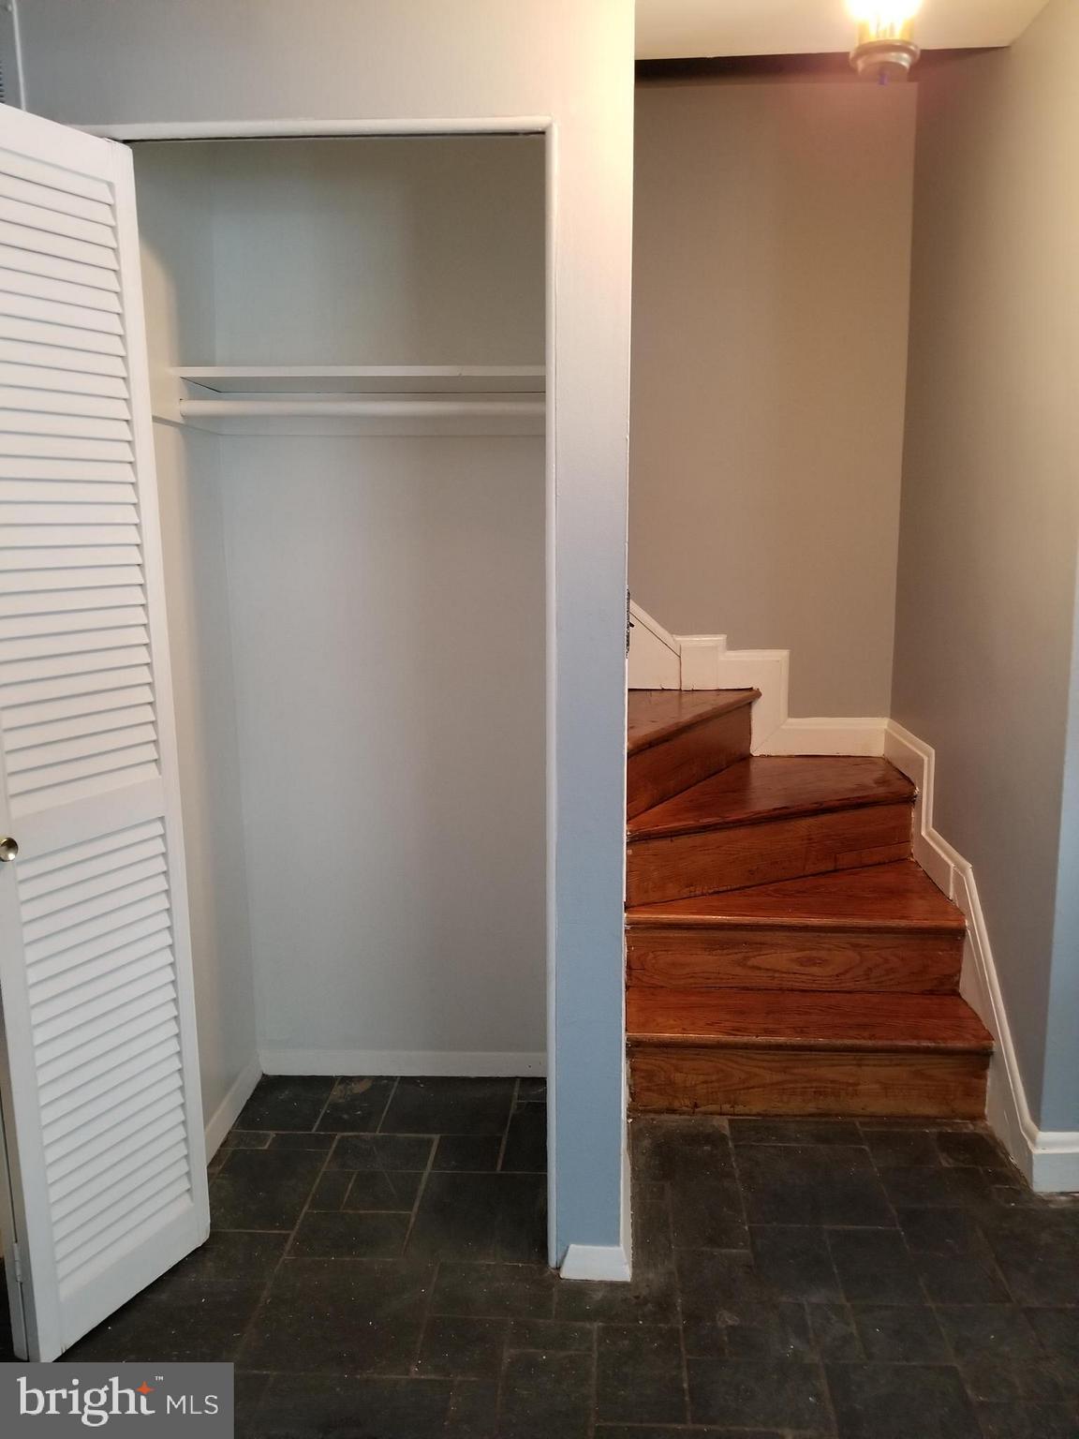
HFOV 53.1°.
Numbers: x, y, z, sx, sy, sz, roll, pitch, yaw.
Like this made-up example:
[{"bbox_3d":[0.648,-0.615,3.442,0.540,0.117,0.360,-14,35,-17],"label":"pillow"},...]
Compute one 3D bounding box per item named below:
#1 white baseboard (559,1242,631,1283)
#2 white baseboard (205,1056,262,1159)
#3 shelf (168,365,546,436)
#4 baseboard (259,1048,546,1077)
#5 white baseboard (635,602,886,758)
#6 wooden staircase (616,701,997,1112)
[{"bbox_3d":[0.104,0.997,1.993,0.128,0.065,0.024,0,9,3],"label":"white baseboard"},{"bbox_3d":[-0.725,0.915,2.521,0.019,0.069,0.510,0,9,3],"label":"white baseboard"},{"bbox_3d":[-0.347,-0.684,2.336,0.777,0.110,0.330,0,9,3],"label":"shelf"},{"bbox_3d":[-0.326,0.875,2.756,0.773,0.069,0.015,0,9,3],"label":"baseboard"},{"bbox_3d":[0.686,-0.123,3.402,0.814,0.480,0.020,0,9,3],"label":"white baseboard"},{"bbox_3d":[0.652,0.424,2.965,0.832,0.880,1.052,0,9,3],"label":"wooden staircase"}]

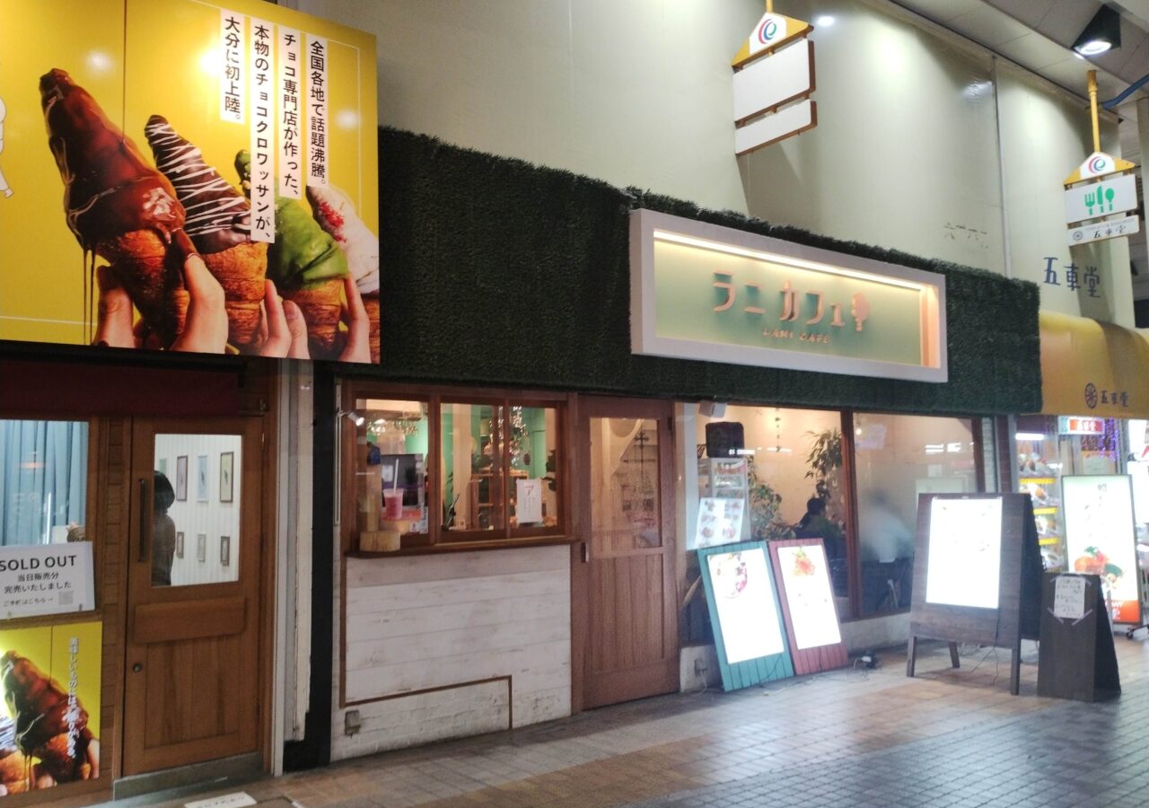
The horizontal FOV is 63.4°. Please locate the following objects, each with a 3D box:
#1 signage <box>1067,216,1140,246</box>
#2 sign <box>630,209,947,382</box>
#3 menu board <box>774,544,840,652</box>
[{"bbox_3d":[6.229,-2.025,10.938,0.075,0.194,0.785,3,-6,-37],"label":"signage"},{"bbox_3d":[1.969,-0.788,7.792,3.841,1.038,0.150,3,-6,-37],"label":"sign"},{"bbox_3d":[2.026,1.692,8.092,0.633,0.942,0.060,3,-19,-37],"label":"menu board"}]

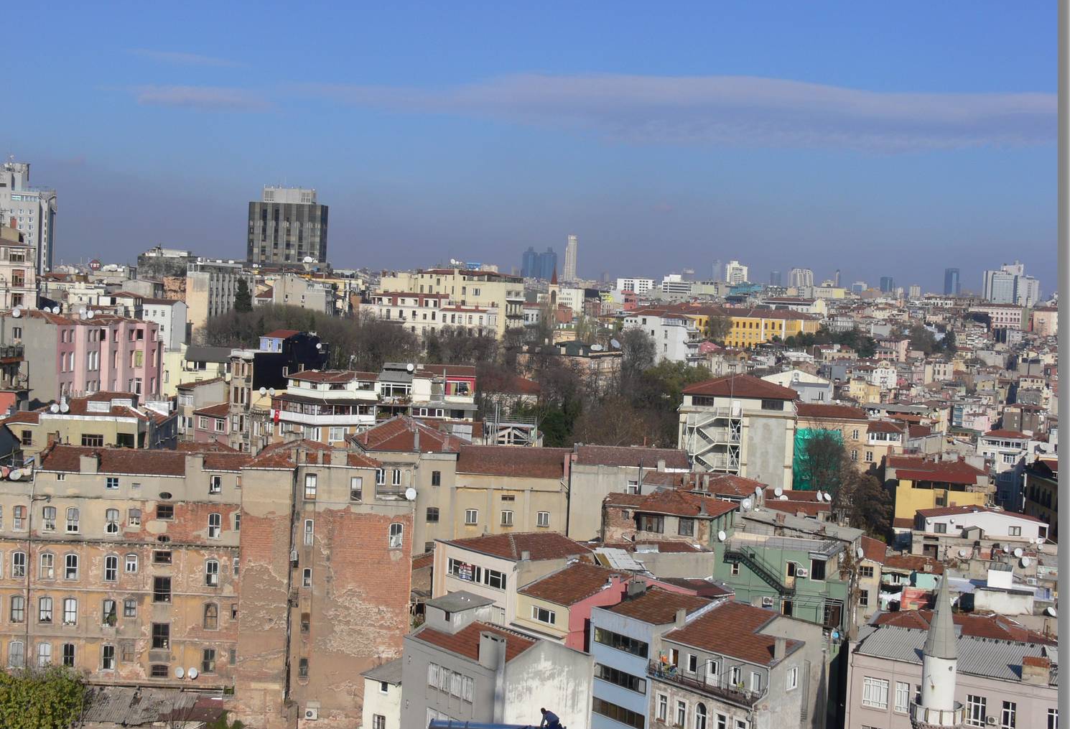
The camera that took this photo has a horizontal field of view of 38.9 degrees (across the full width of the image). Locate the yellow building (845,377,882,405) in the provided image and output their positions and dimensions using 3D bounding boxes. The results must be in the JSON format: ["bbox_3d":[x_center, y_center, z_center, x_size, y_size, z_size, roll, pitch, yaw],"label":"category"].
[{"bbox_3d":[125.450,11.310,578.790,7.800,12.500,9.600,1,3,-30],"label":"yellow building"}]

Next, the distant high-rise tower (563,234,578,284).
[{"bbox_3d":[103.460,-301.390,4403.720,35.000,148.000,33.000,3,3,1],"label":"distant high-rise tower"}]

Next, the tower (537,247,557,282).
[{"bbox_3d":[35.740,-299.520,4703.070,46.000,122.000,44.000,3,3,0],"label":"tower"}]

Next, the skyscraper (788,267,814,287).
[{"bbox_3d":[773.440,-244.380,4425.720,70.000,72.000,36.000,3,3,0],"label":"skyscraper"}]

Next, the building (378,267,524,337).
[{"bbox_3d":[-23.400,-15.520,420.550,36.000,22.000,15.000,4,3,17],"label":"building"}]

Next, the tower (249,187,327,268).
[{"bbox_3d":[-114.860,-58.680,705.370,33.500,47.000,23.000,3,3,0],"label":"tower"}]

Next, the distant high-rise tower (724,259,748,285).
[{"bbox_3d":[346.190,-152.780,2601.260,36.000,50.000,26.000,3,3,7],"label":"distant high-rise tower"}]

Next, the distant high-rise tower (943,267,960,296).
[{"bbox_3d":[1431.070,-282.080,5202.390,45.000,95.000,40.000,3,3,15],"label":"distant high-rise tower"}]

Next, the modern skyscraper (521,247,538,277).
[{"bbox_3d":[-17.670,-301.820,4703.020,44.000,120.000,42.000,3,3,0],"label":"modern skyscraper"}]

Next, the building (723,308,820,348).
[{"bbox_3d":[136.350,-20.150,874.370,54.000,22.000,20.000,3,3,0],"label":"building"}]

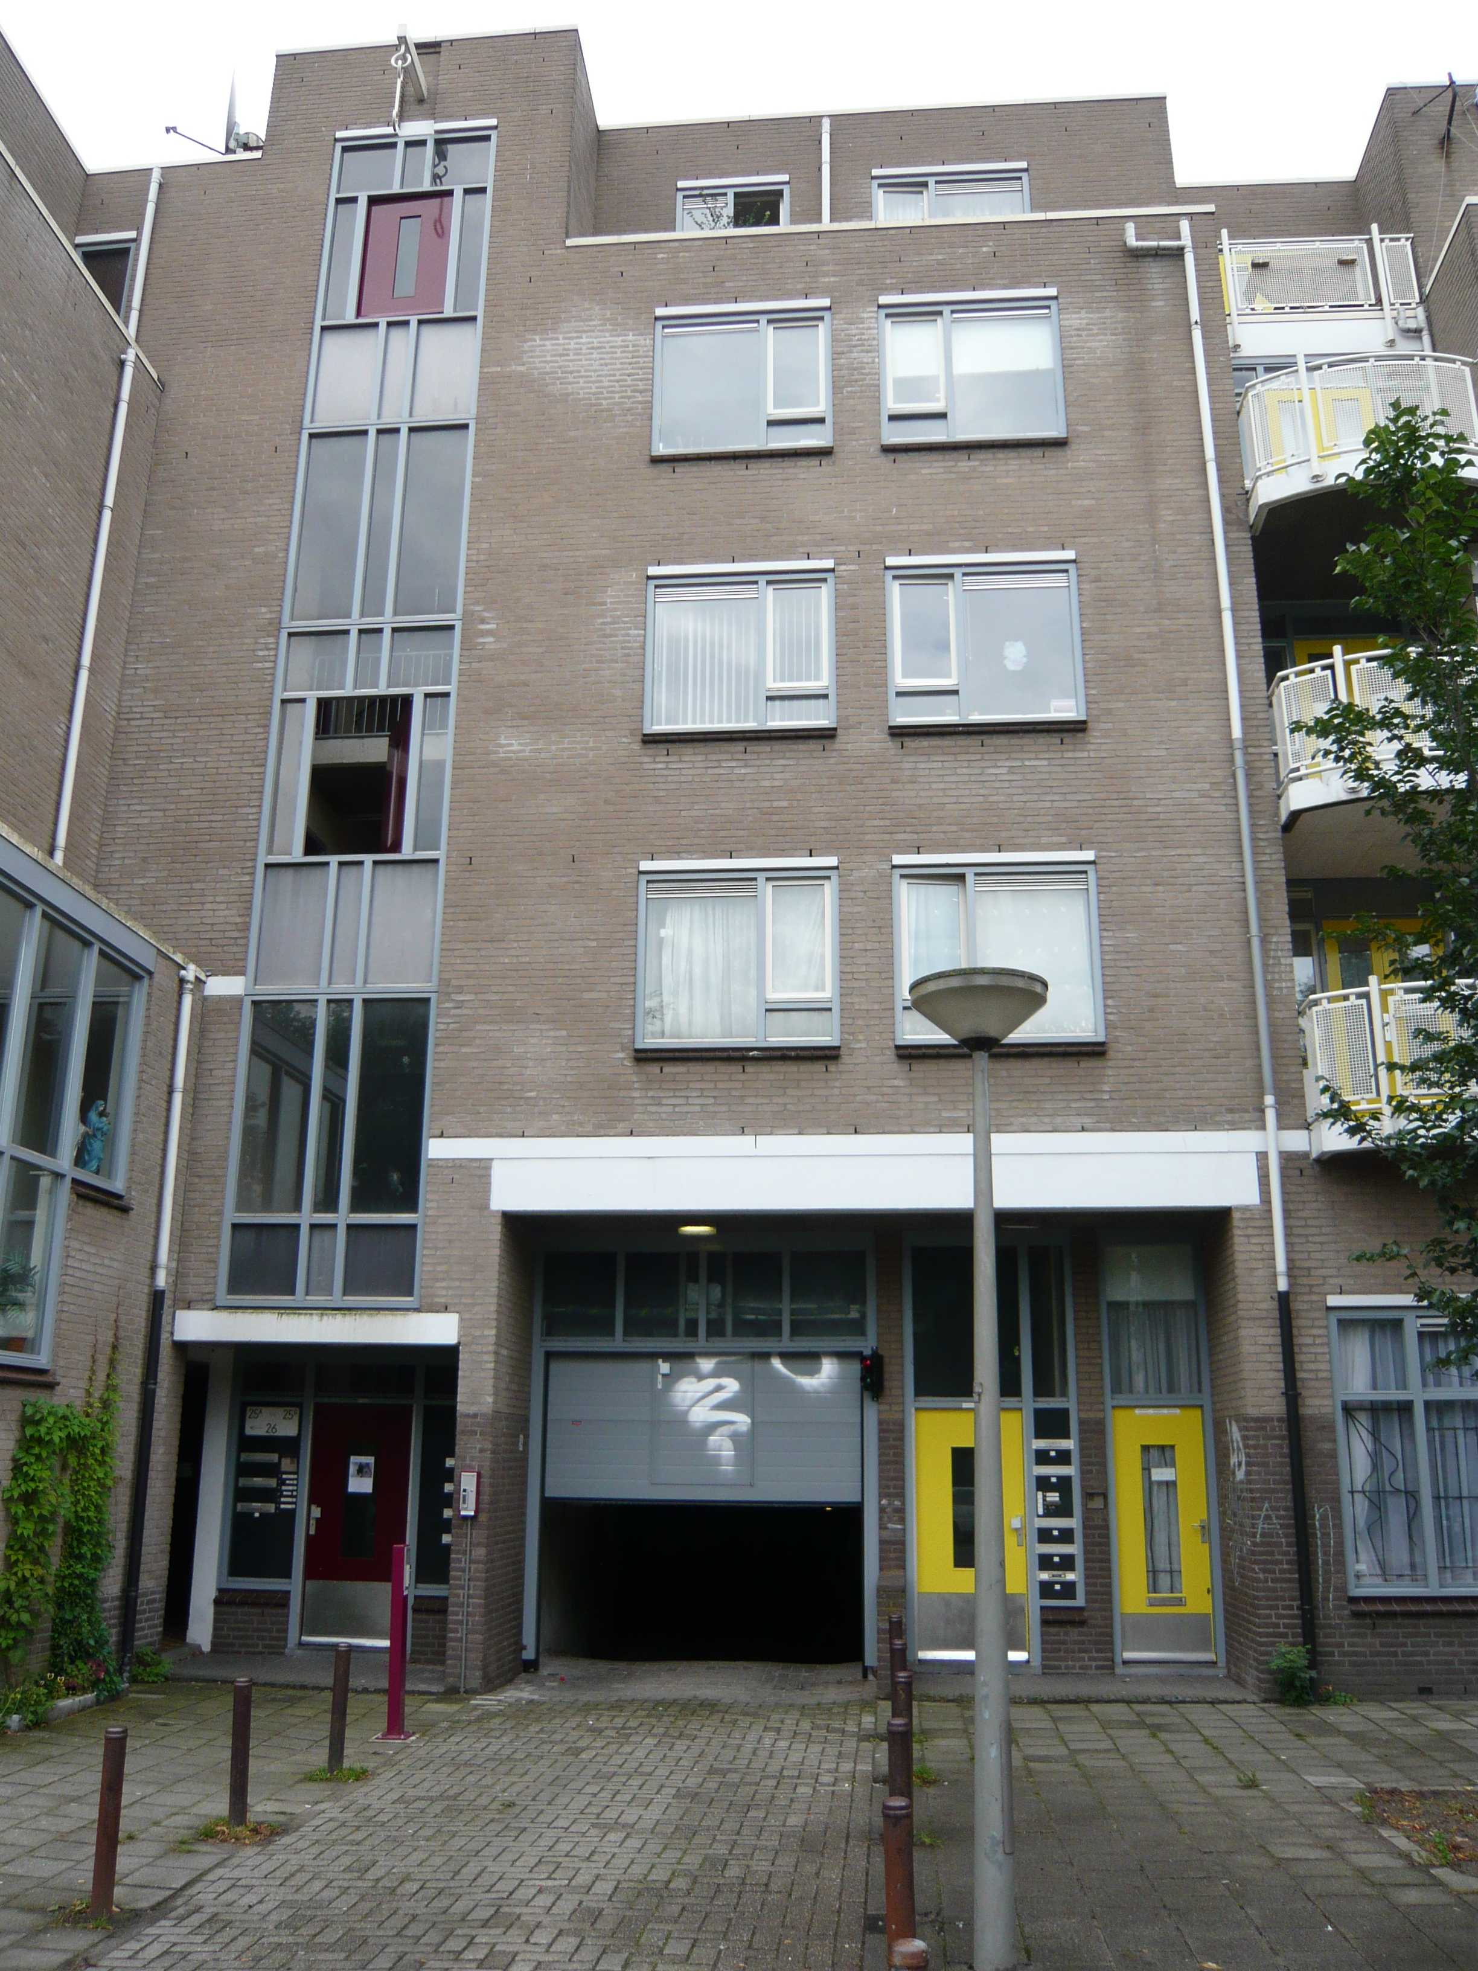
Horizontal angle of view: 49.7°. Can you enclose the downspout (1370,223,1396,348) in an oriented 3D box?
[{"bbox_3d":[6.112,-6.674,15.141,0.080,1.410,0.080,-1,-16,5],"label":"downspout"}]

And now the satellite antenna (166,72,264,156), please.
[{"bbox_3d":[-5.397,-8.831,16.276,0.700,0.820,0.800,8,-18,-23],"label":"satellite antenna"}]

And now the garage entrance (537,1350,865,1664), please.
[{"bbox_3d":[-0.306,4.255,13.033,2.706,2.514,0.250,-1,-16,5],"label":"garage entrance"}]

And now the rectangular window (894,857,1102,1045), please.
[{"bbox_3d":[2.072,-0.298,12.748,1.637,1.600,0.120,-1,-16,5],"label":"rectangular window"}]

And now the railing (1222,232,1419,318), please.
[{"bbox_3d":[5.569,-6.926,15.465,2.080,1.000,0.100,-1,-16,5],"label":"railing"}]

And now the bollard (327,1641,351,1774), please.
[{"bbox_3d":[-2.191,3.975,8.775,0.092,0.685,0.092,-1,-16,5],"label":"bollard"}]

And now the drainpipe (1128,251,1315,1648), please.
[{"bbox_3d":[3.758,-1.062,12.735,0.617,12.413,0.120,-1,-16,5],"label":"drainpipe"}]

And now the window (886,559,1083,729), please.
[{"bbox_3d":[2.069,-2.918,13.454,1.633,1.586,0.120,-1,-16,5],"label":"window"}]

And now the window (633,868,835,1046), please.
[{"bbox_3d":[-0.002,-0.252,12.937,1.651,1.587,0.120,-1,-16,5],"label":"window"}]

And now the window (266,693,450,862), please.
[{"bbox_3d":[-3.239,-1.795,13.668,1.585,1.529,0.120,-1,-16,5],"label":"window"}]

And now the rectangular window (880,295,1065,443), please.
[{"bbox_3d":[2.079,-5.547,14.268,1.632,1.599,0.130,-1,-16,5],"label":"rectangular window"}]

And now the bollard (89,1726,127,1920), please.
[{"bbox_3d":[-2.265,3.011,5.742,0.085,0.650,0.085,-1,-16,5],"label":"bollard"}]

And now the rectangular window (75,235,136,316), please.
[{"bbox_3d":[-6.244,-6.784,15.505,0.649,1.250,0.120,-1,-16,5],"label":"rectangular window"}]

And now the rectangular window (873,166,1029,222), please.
[{"bbox_3d":[2.182,-7.736,16.272,1.633,1.586,0.120,-1,-16,5],"label":"rectangular window"}]

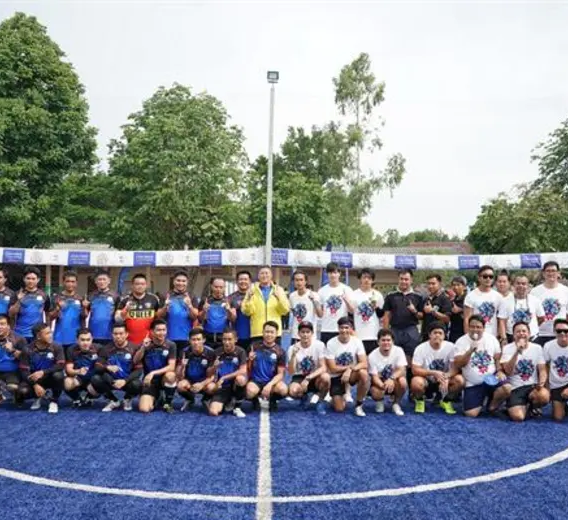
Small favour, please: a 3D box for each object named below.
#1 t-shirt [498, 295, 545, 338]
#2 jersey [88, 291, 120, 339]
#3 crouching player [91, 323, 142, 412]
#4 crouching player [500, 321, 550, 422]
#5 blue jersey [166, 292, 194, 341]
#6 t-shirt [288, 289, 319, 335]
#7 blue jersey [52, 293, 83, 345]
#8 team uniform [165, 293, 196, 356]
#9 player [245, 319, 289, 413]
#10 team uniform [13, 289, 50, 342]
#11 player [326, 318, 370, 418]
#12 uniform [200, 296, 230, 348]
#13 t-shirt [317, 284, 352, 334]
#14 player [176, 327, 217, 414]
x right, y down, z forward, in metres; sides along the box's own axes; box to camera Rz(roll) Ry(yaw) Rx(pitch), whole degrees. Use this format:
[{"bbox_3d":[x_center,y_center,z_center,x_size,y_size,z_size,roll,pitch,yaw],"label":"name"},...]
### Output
[{"bbox_3d":[3.027,0.755,7.700,0.540,0.650,0.300,0,-2,18],"label":"t-shirt"},{"bbox_3d":[-2.284,0.710,7.720,0.430,0.655,0.280,1,-2,-13],"label":"jersey"},{"bbox_3d":[-2.048,1.284,7.466,0.600,1.027,0.660,1,-2,-12],"label":"crouching player"},{"bbox_3d":[2.826,1.262,7.070,0.557,1.087,0.680,0,-2,10],"label":"crouching player"},{"bbox_3d":[-1.335,0.736,7.900,0.420,0.630,0.280,1,-2,-7],"label":"blue jersey"},{"bbox_3d":[0.257,0.704,7.980,0.410,0.660,0.280,0,-2,-2],"label":"t-shirt"},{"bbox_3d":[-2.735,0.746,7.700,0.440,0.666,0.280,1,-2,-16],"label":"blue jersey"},{"bbox_3d":[-1.317,0.827,7.720,0.430,0.853,0.300,1,-2,-8],"label":"team uniform"},{"bbox_3d":[-0.199,1.275,7.437,0.520,1.064,0.680,0,-2,-1],"label":"player"},{"bbox_3d":[-3.246,0.691,7.829,0.480,0.660,0.280,1,-2,-10],"label":"team uniform"},{"bbox_3d":[0.755,1.251,7.353,0.524,1.105,0.750,0,-2,0],"label":"player"},{"bbox_3d":[-0.898,0.819,7.950,0.430,0.682,0.290,1,-2,-5],"label":"uniform"},{"bbox_3d":[0.675,0.623,7.950,0.450,0.660,0.280,0,-2,5],"label":"t-shirt"},{"bbox_3d":[-1.072,1.306,7.466,0.500,0.990,0.680,1,-2,-6],"label":"player"}]

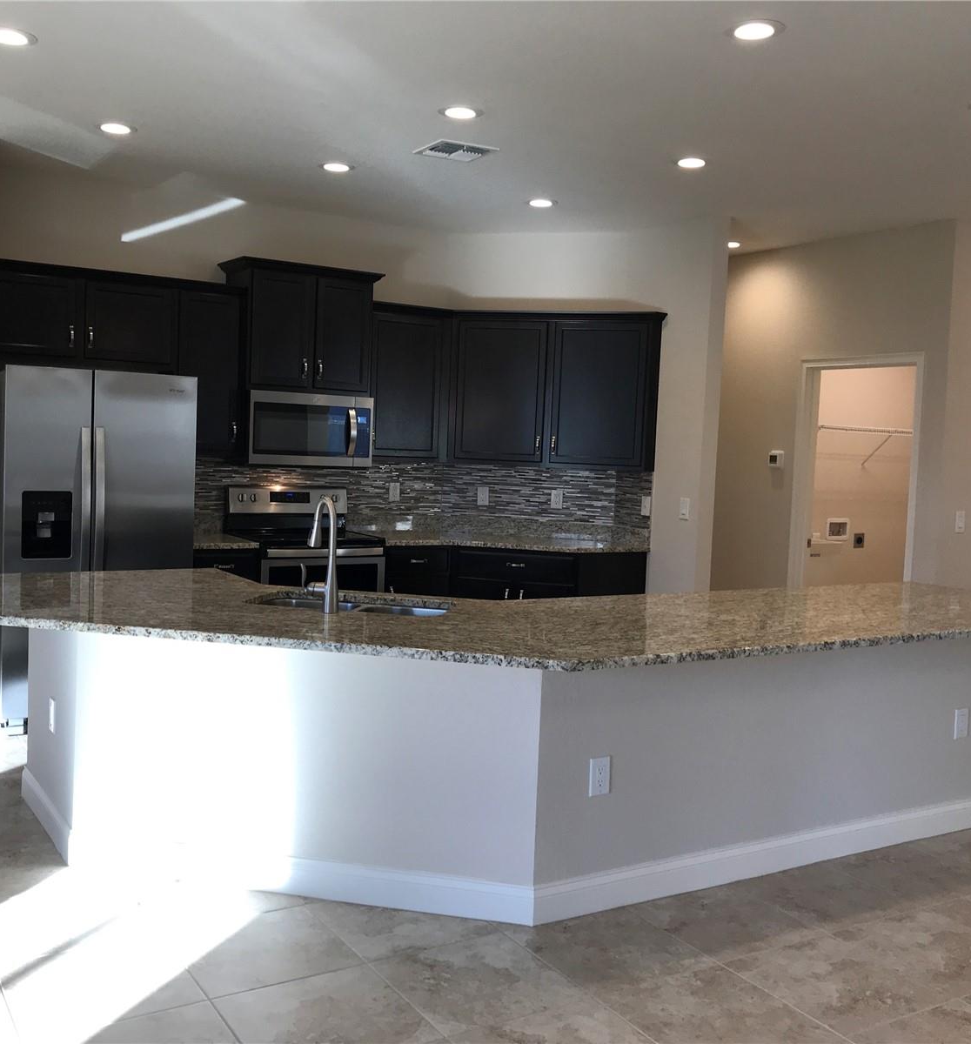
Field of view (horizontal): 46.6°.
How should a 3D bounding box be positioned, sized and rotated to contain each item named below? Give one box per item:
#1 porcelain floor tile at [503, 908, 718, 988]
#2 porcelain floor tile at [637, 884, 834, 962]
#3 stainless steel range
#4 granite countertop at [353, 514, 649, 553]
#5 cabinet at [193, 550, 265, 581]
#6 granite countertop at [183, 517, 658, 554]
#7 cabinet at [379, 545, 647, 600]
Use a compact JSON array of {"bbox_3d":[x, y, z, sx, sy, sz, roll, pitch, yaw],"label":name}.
[{"bbox_3d":[0.363,1.258,3.311,0.451,0.010,0.451,0,4,-32],"label":"porcelain floor tile"},{"bbox_3d":[0.745,1.258,3.548,0.451,0.010,0.451,0,4,-32],"label":"porcelain floor tile"},{"bbox_3d":[-1.074,0.399,6.704,0.763,1.177,0.690,0,4,-32],"label":"stainless steel range"},{"bbox_3d":[0.041,0.070,6.982,1.964,0.144,0.912,3,4,13],"label":"granite countertop"},{"bbox_3d":[-1.602,0.547,6.447,0.394,0.873,0.621,0,4,-32],"label":"cabinet"},{"bbox_3d":[-0.452,0.066,6.743,2.709,0.144,1.271,0,4,-32],"label":"granite countertop"},{"bbox_3d":[0.014,0.574,7.029,1.929,0.873,0.885,3,4,13],"label":"cabinet"}]

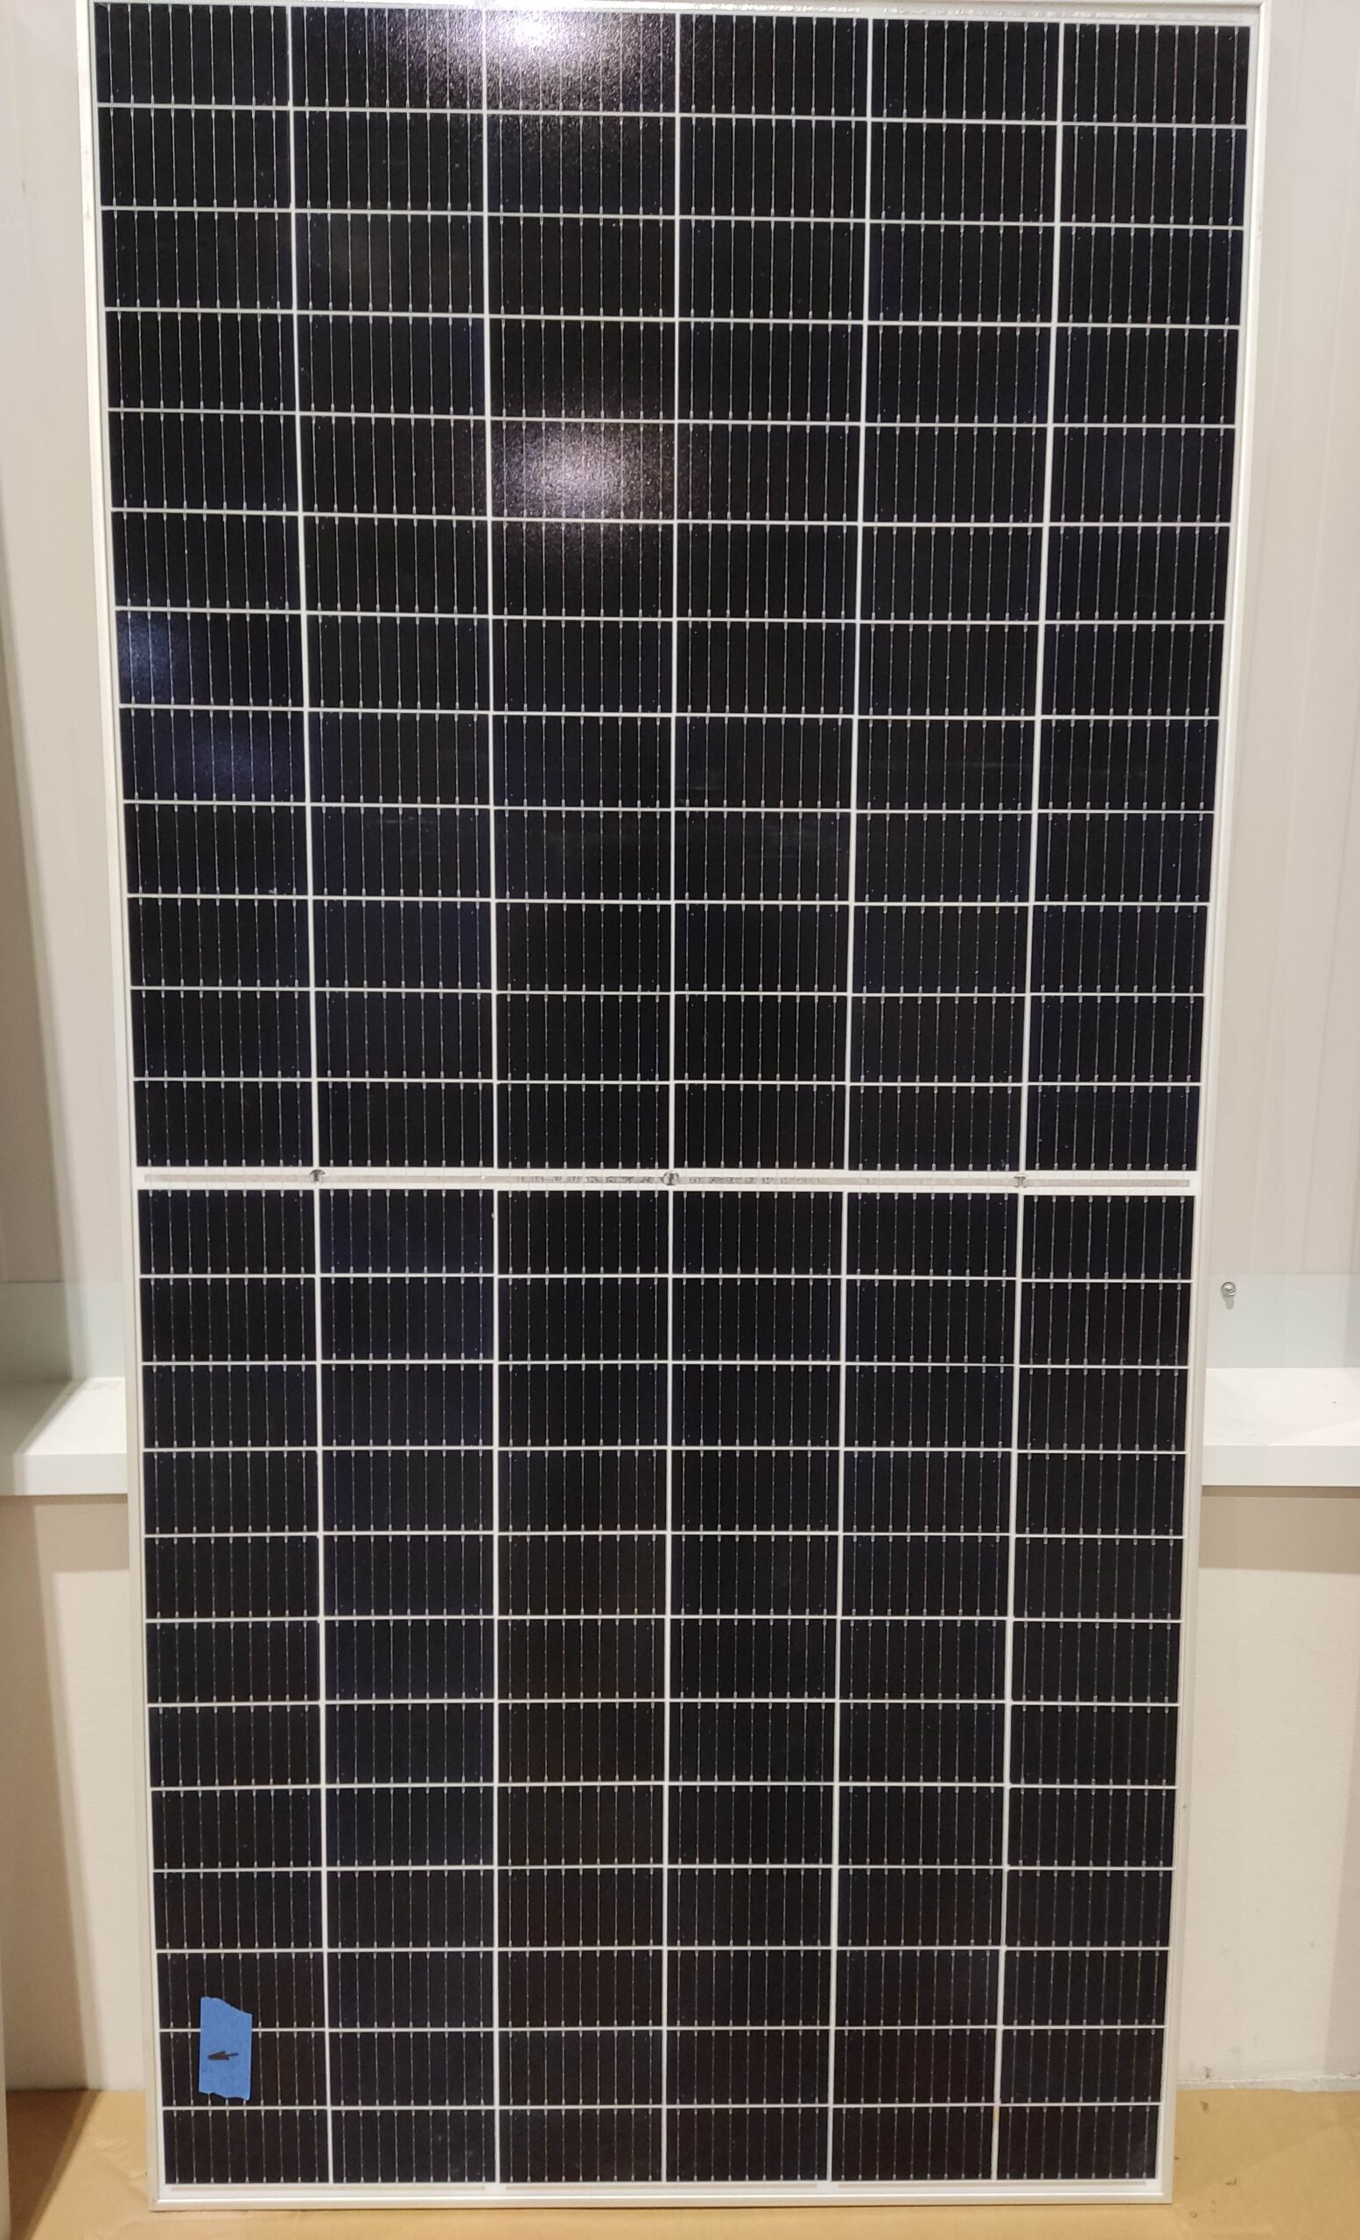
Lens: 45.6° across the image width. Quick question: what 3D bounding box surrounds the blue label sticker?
[{"bbox_3d":[-0.439,0.898,1.563,0.050,0.106,0.002,3,7,-1],"label":"blue label sticker"}]

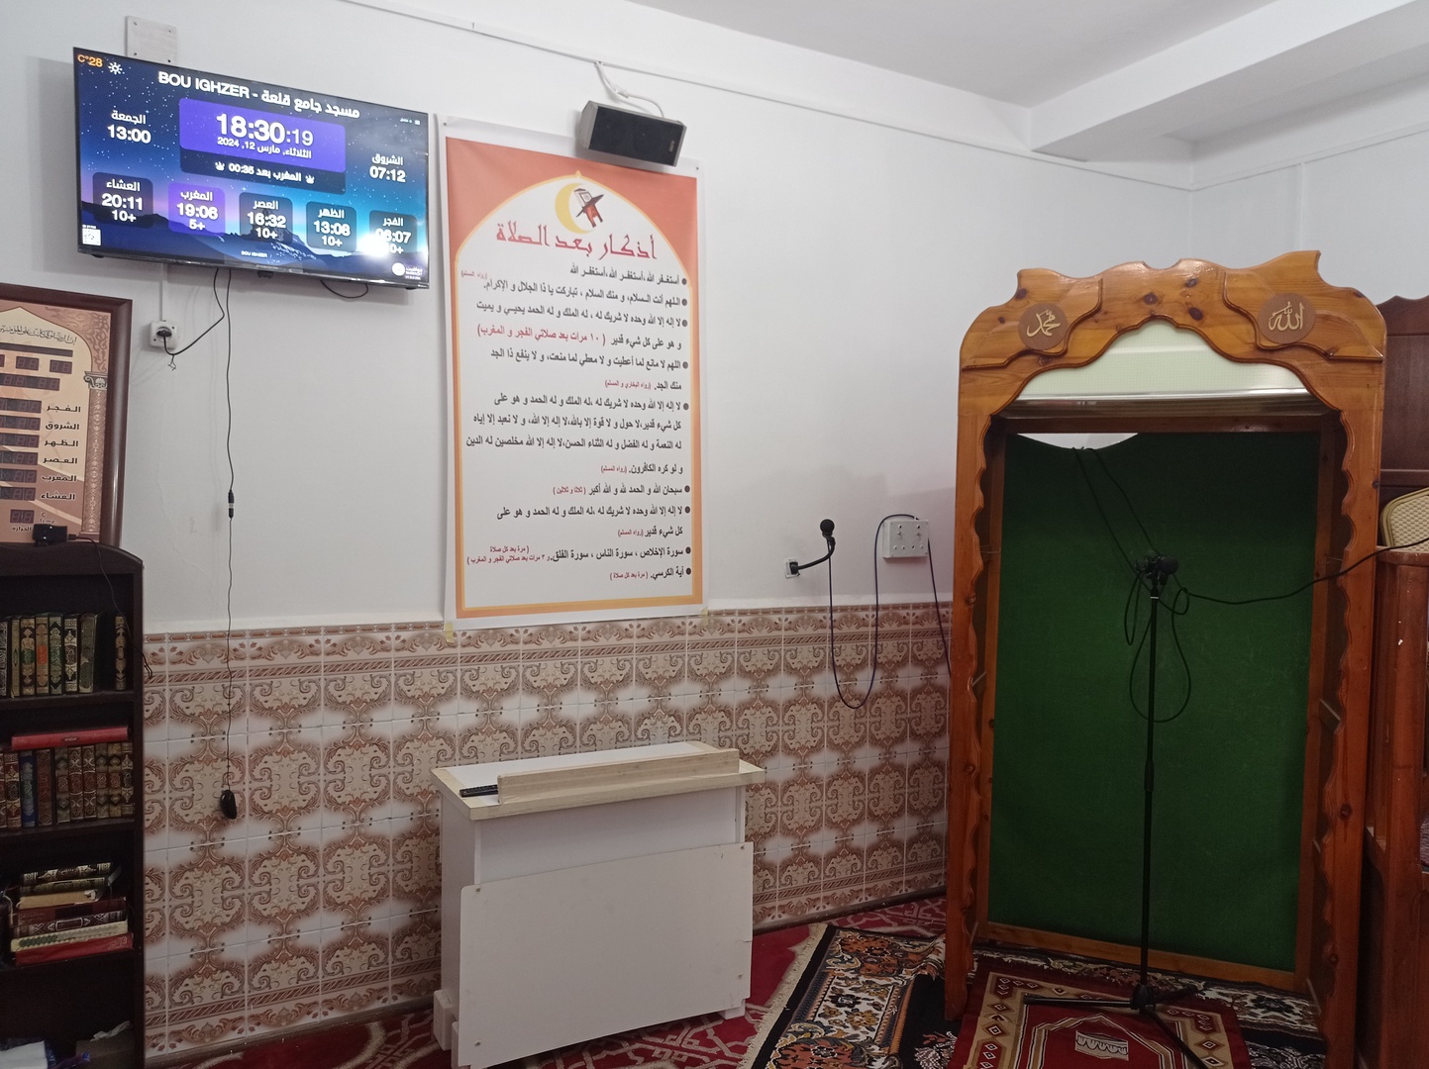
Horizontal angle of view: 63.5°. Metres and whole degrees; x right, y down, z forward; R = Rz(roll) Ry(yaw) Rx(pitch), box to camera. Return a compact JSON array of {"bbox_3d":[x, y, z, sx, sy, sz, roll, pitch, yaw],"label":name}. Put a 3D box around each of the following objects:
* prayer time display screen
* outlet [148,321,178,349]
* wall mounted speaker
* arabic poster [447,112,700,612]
[{"bbox_3d":[-1.232,-0.968,3.159,0.905,0.515,0.070,0,2,-32],"label":"prayer time display screen"},{"bbox_3d":[-1.479,-0.535,3.103,0.070,0.075,0.040,0,2,-32],"label":"outlet"},{"bbox_3d":[-0.275,-1.282,3.687,0.320,0.145,0.140,0,27,-32],"label":"wall mounted speaker"},{"bbox_3d":[-0.430,-0.494,3.768,0.945,1.560,0.020,0,2,-32],"label":"arabic poster"}]

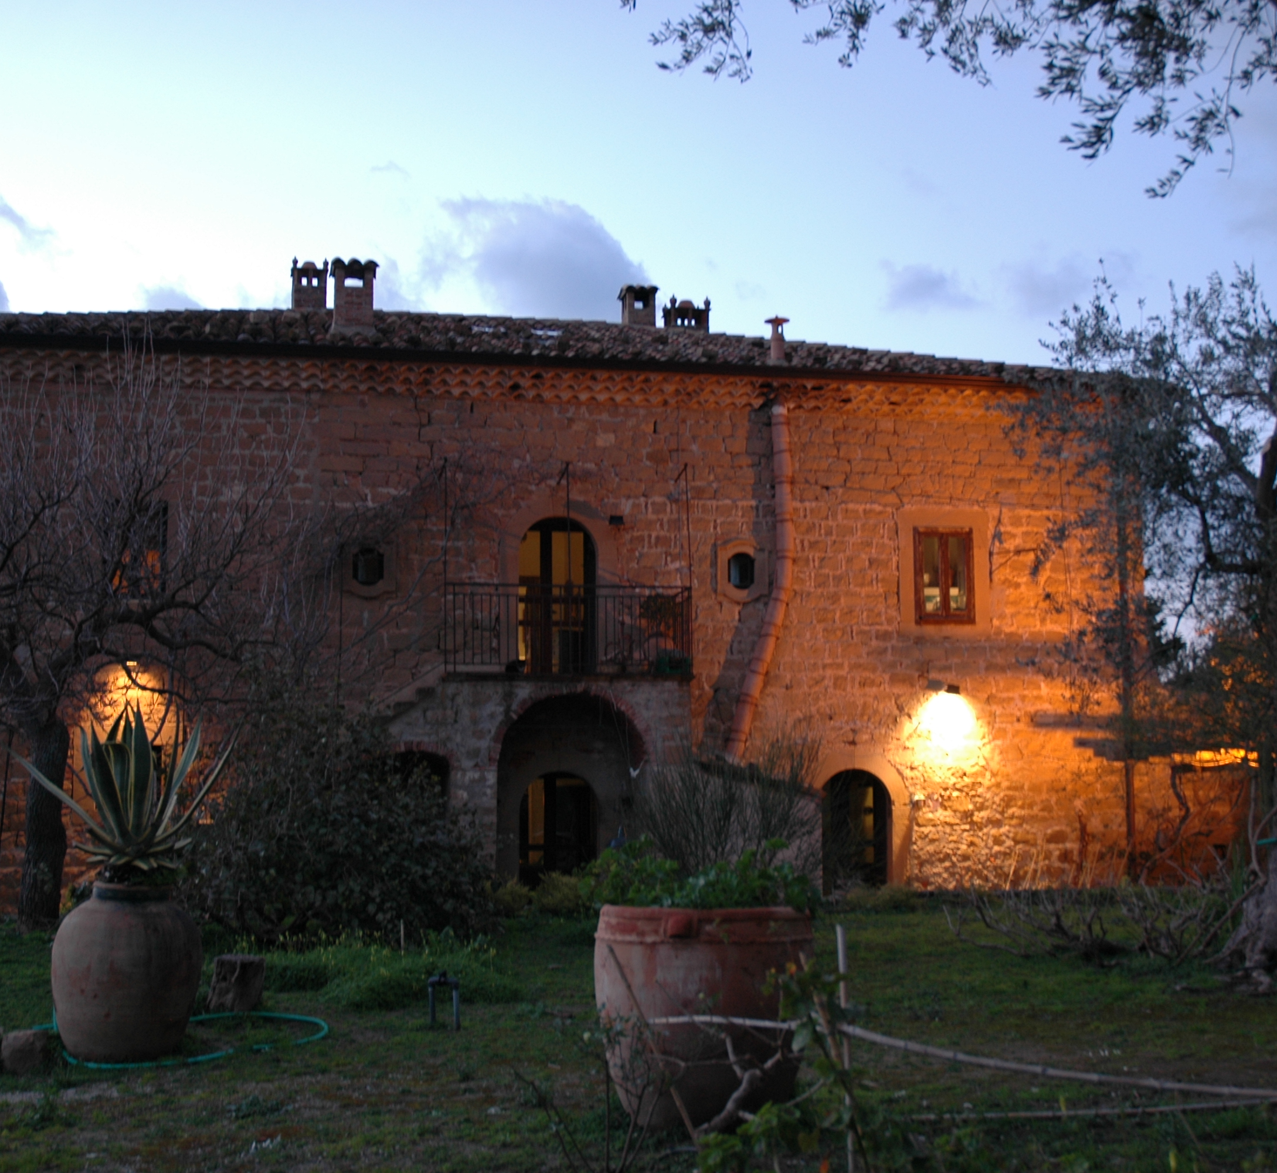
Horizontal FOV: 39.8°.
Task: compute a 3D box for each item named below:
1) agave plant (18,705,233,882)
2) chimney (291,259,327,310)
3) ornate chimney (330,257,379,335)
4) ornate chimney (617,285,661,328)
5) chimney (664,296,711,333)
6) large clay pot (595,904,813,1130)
[{"bbox_3d":[-2.855,1.153,9.836,1.200,0.970,1.120,0,-5,0],"label":"agave plant"},{"bbox_3d":[-5.380,-4.828,28.765,0.580,0.880,0.580,1,-5,-12],"label":"chimney"},{"bbox_3d":[-4.120,-4.116,25.486,0.670,1.120,0.670,1,-5,-12],"label":"ornate chimney"},{"bbox_3d":[-0.003,-4.593,29.346,0.600,0.720,0.600,1,-5,-12],"label":"ornate chimney"},{"bbox_3d":[0.817,-4.485,29.537,0.650,0.630,0.650,1,-5,-12],"label":"chimney"},{"bbox_3d":[0.290,1.870,7.861,0.970,0.920,0.970,0,-5,0],"label":"large clay pot"}]

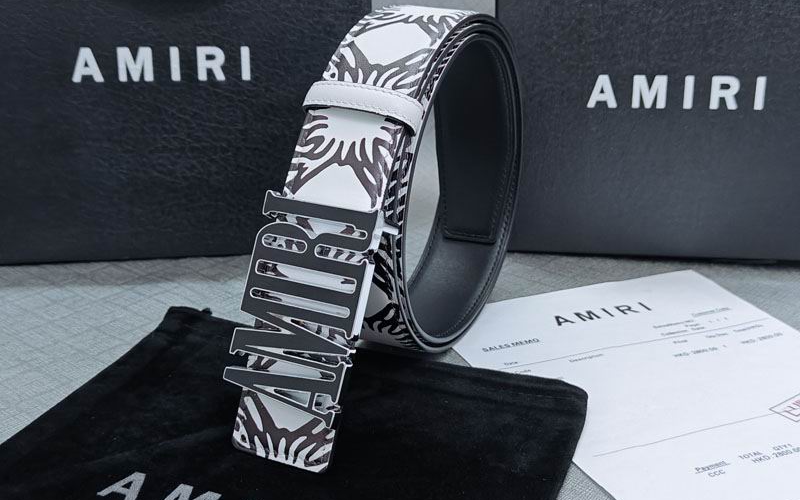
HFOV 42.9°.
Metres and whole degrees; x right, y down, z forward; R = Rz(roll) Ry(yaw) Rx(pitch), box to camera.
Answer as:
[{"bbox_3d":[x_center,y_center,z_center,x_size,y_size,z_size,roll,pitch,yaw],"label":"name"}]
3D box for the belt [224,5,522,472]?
[{"bbox_3d":[0.000,-0.021,0.433,0.046,0.157,0.213,10,23,22],"label":"belt"}]

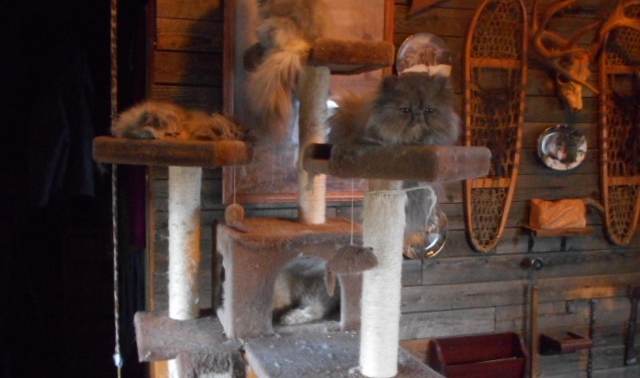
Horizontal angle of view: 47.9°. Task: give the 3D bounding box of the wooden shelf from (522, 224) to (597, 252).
[{"bbox_3d":[0.886,0.195,2.697,0.250,0.100,0.100,-1,6,-19],"label":"wooden shelf"}]

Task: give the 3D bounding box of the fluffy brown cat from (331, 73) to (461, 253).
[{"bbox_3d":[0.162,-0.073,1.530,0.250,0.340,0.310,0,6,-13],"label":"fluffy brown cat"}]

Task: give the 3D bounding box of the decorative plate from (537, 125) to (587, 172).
[{"bbox_3d":[0.907,-0.152,2.704,0.224,0.178,0.025,-1,6,-19],"label":"decorative plate"}]

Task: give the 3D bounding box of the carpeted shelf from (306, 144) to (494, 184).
[{"bbox_3d":[0.152,-0.068,1.544,0.365,0.068,0.410,-1,6,-19],"label":"carpeted shelf"}]

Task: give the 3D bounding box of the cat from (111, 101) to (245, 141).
[{"bbox_3d":[-0.355,-0.155,1.822,0.325,0.135,0.260,1,6,-6],"label":"cat"}]

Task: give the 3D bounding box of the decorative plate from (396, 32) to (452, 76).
[{"bbox_3d":[0.360,-0.430,2.485,0.214,0.214,0.025,-1,6,-19],"label":"decorative plate"}]

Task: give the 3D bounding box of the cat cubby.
[{"bbox_3d":[-0.084,0.236,2.043,0.397,0.250,0.360,-1,6,-19],"label":"cat cubby"}]

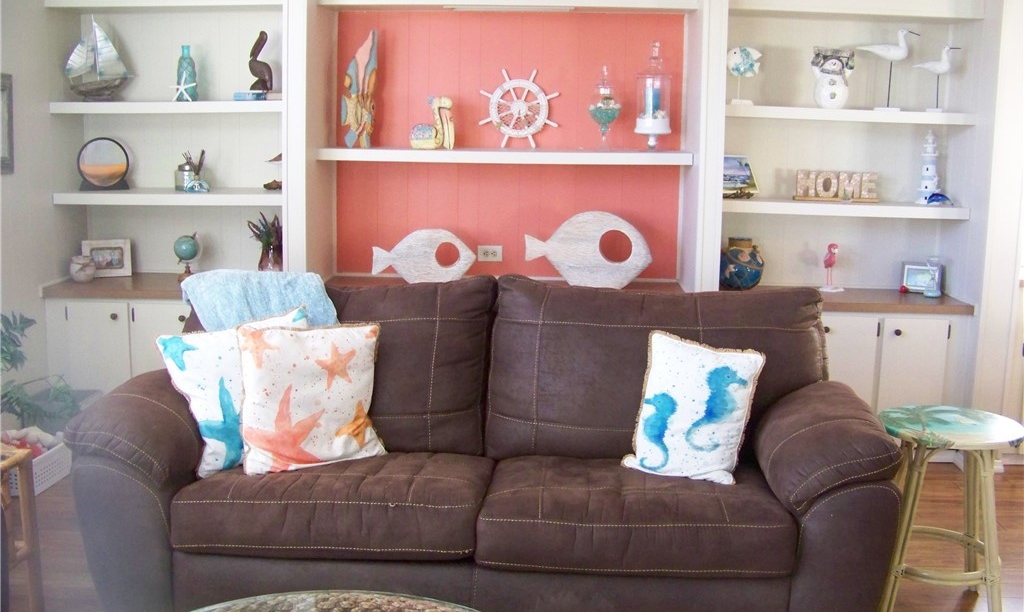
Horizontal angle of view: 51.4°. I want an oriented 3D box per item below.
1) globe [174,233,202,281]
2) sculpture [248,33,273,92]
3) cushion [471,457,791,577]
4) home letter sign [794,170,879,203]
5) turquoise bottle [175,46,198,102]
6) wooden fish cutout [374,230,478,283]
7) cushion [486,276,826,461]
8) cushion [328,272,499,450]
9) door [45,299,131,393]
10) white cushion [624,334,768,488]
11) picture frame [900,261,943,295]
[{"bbox_3d":[-1.482,-0.225,4.880,0.128,0.225,0.115,1,9,2],"label":"globe"},{"bbox_3d":[-1.098,-1.069,4.648,0.102,0.268,0.080,0,10,-9],"label":"sculpture"},{"bbox_3d":[0.345,0.570,3.083,0.837,0.195,0.570,2,10,4],"label":"cushion"},{"bbox_3d":[1.447,-0.532,4.742,0.370,0.138,0.050,1,9,1],"label":"home letter sign"},{"bbox_3d":[-1.440,-1.034,4.730,0.092,0.255,0.092,1,9,1],"label":"turquoise bottle"},{"bbox_3d":[-0.397,-0.222,4.807,0.472,0.248,0.040,1,10,1],"label":"wooden fish cutout"},{"bbox_3d":[0.452,0.205,3.330,0.980,0.540,0.240,1,-5,4],"label":"cushion"},{"bbox_3d":[-0.520,0.180,3.404,0.960,0.540,0.240,1,-5,4],"label":"cushion"},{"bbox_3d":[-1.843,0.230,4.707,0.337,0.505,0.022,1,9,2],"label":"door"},{"bbox_3d":[0.524,0.293,3.040,0.375,0.405,0.140,7,-11,28],"label":"white cushion"},{"bbox_3d":[1.869,-0.130,4.849,0.181,0.142,0.025,4,-1,18],"label":"picture frame"}]

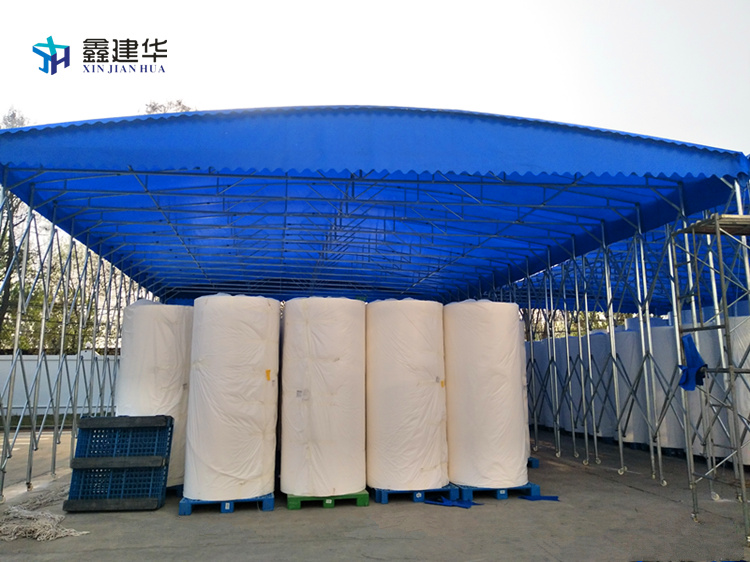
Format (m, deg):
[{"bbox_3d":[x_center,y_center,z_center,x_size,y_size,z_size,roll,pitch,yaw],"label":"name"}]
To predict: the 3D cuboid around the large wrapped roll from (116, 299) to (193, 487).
[{"bbox_3d":[-3.348,1.760,8.885,1.200,2.630,1.200,1,-10,-10],"label":"large wrapped roll"}]

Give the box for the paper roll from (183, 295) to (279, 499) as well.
[{"bbox_3d":[-1.989,1.597,7.978,1.200,2.630,1.200,1,-10,-10],"label":"paper roll"}]

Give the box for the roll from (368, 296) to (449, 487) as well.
[{"bbox_3d":[0.487,1.671,8.520,1.200,2.630,1.200,1,-10,-10],"label":"roll"}]

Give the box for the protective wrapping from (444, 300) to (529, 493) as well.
[{"bbox_3d":[1.677,1.678,8.578,1.170,2.620,1.170,0,-10,0],"label":"protective wrapping"}]

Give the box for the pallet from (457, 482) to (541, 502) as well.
[{"bbox_3d":[1.655,3.060,8.432,1.197,0.155,1.120,1,-10,-11],"label":"pallet"}]

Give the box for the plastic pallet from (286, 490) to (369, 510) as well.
[{"bbox_3d":[-0.697,2.994,7.945,1.072,0.155,1.120,1,-10,-10],"label":"plastic pallet"}]

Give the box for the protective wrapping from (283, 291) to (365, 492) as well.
[{"bbox_3d":[-0.724,1.618,8.155,1.200,2.630,1.200,1,-10,-10],"label":"protective wrapping"}]

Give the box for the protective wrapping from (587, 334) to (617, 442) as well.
[{"bbox_3d":[6.139,2.710,14.747,1.130,2.580,1.130,1,-10,-10],"label":"protective wrapping"}]

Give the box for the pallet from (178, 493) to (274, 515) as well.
[{"bbox_3d":[-1.967,2.962,7.704,1.172,0.155,1.120,1,-10,-9],"label":"pallet"}]

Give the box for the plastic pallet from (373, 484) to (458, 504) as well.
[{"bbox_3d":[0.500,3.045,8.296,1.140,0.155,1.120,2,-10,-12],"label":"plastic pallet"}]

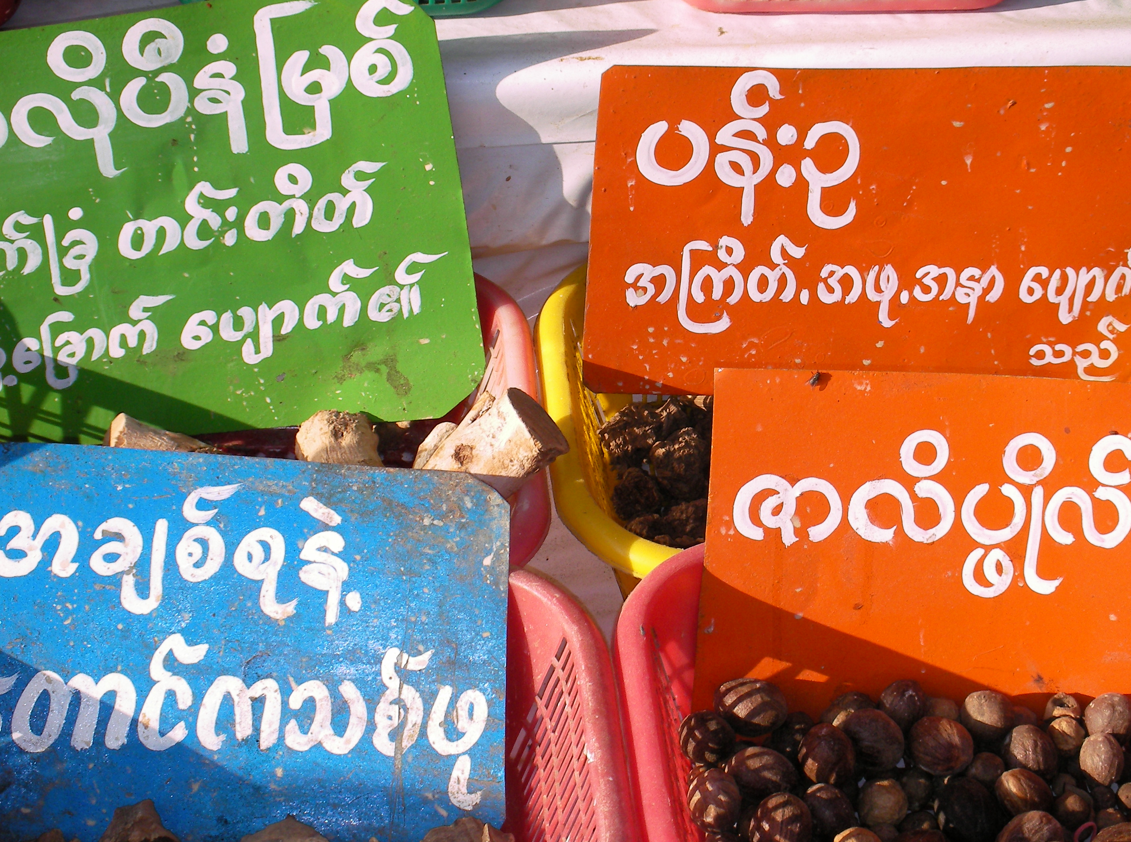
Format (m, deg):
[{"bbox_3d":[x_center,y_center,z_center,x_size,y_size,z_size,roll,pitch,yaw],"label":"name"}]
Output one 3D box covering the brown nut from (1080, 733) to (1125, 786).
[{"bbox_3d":[0.218,0.138,1.246,0.018,0.020,0.021,0,43,0],"label":"brown nut"}]

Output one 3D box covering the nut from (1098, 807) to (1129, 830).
[{"bbox_3d":[0.219,0.161,1.230,0.013,0.013,0.013,0,43,0],"label":"nut"}]

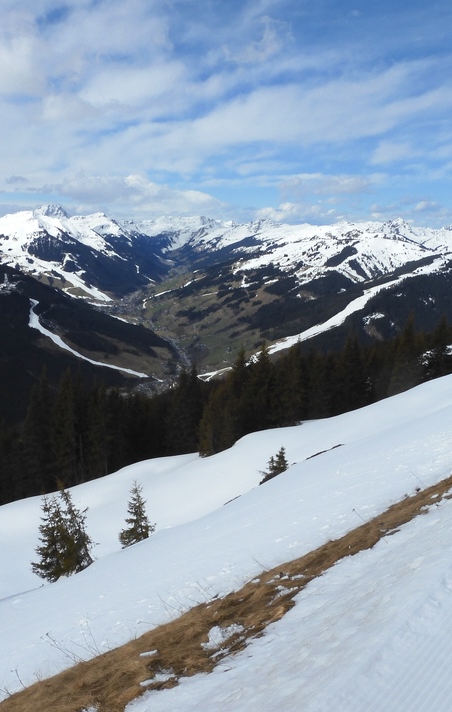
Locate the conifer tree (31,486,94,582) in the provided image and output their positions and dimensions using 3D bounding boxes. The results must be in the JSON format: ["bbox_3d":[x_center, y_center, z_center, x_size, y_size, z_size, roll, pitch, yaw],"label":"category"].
[{"bbox_3d":[-4.041,4.381,16.276,1.487,2.738,1.264,-3,10,-15],"label":"conifer tree"}]

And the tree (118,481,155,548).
[{"bbox_3d":[-2.519,4.479,18.536,1.060,2.047,1.007,-1,10,-8],"label":"tree"}]

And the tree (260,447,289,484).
[{"bbox_3d":[1.834,4.078,24.899,1.131,1.366,0.962,1,10,4],"label":"tree"}]

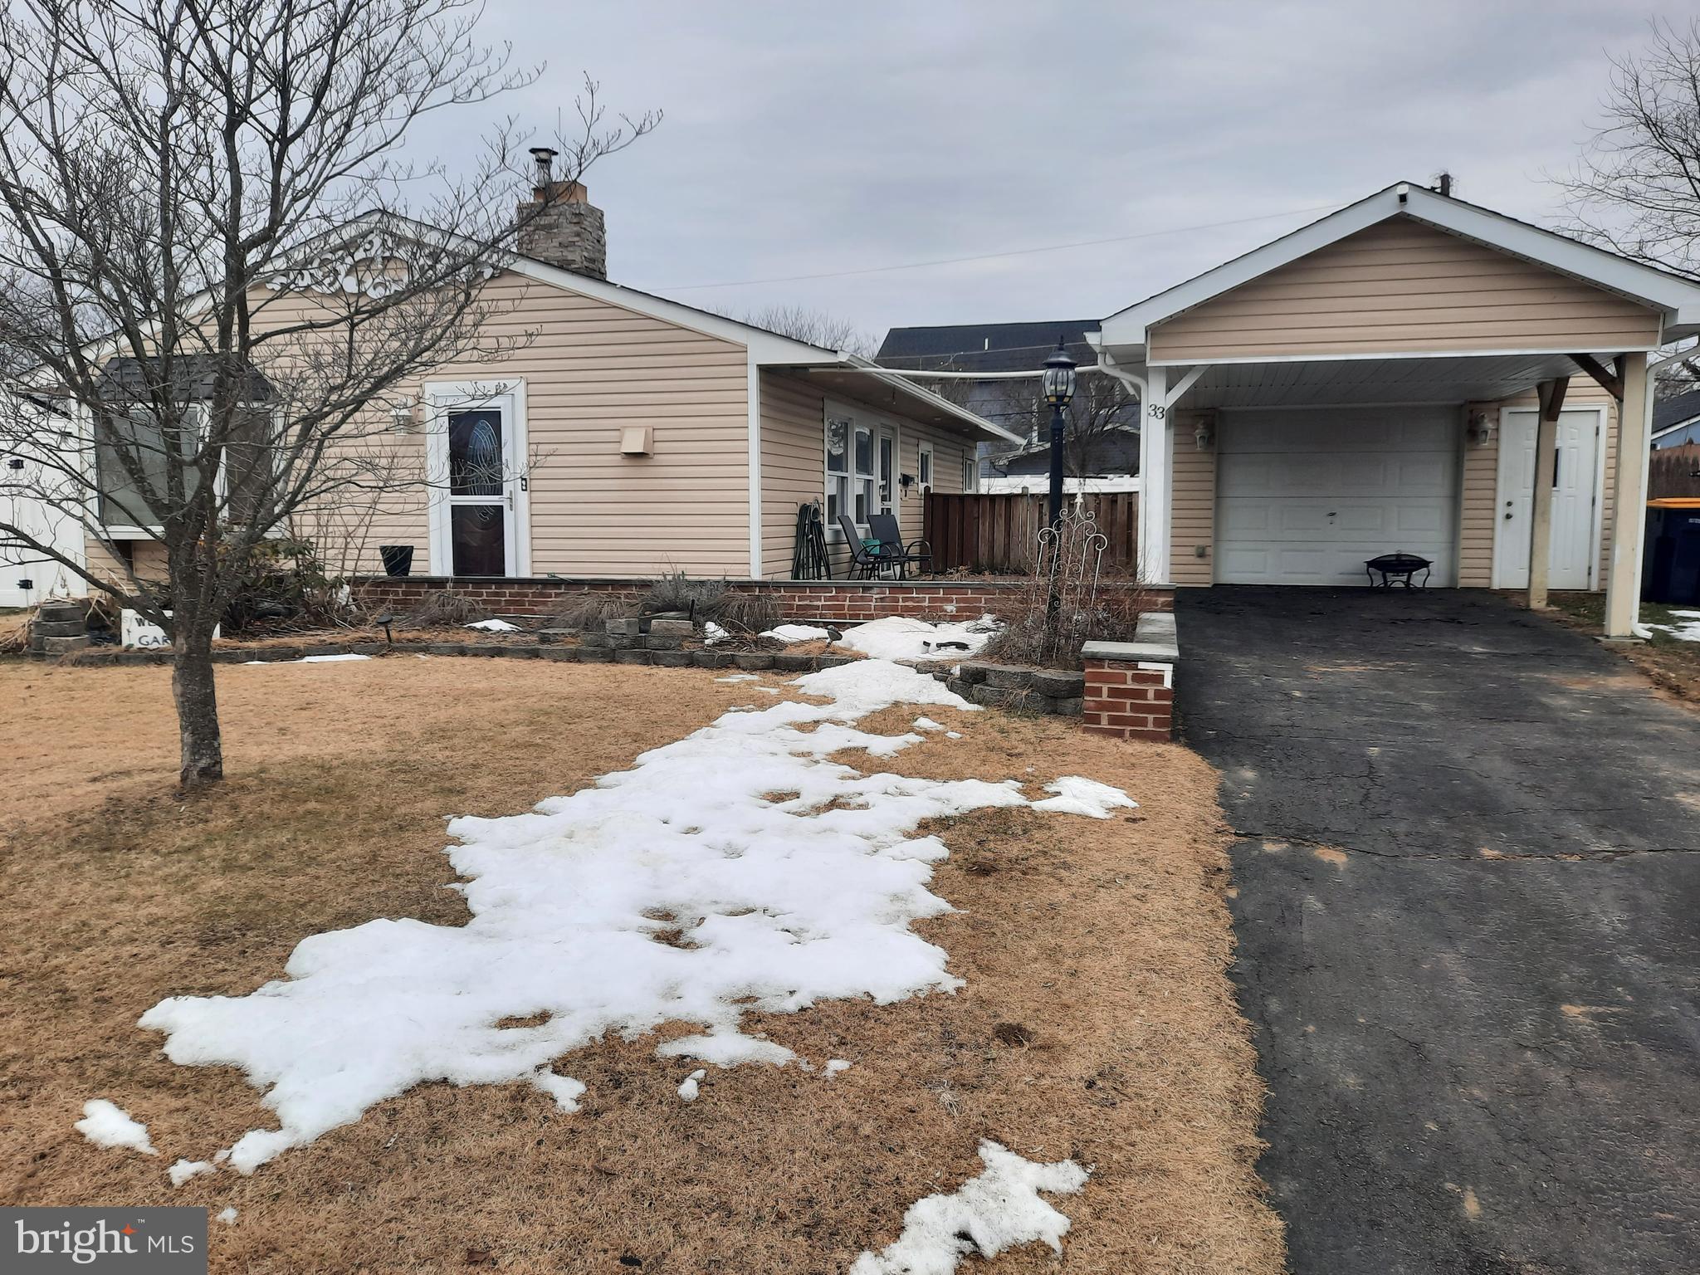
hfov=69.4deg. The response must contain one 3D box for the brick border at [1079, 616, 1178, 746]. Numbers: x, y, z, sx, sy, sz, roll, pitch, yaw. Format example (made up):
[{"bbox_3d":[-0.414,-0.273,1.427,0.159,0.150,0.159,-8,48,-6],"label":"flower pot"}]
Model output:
[{"bbox_3d":[1.649,0.174,7.116,0.460,0.440,2.400,1,6,14],"label":"brick border"}]

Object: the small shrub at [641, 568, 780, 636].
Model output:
[{"bbox_3d":[-1.034,-0.262,9.156,1.020,0.450,0.750,1,6,14],"label":"small shrub"}]

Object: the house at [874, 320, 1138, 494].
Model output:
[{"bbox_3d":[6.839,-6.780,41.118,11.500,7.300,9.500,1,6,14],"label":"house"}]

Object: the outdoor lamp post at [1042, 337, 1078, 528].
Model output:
[{"bbox_3d":[1.298,-0.907,7.665,0.230,1.880,0.230,1,6,14],"label":"outdoor lamp post"}]

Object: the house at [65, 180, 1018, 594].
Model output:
[{"bbox_3d":[-2.759,-3.196,18.992,9.200,4.300,14.200,1,6,14],"label":"house"}]

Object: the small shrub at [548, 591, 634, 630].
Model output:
[{"bbox_3d":[-1.954,-0.210,9.396,0.650,0.310,0.600,1,6,14],"label":"small shrub"}]

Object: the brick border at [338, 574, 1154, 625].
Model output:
[{"bbox_3d":[-0.946,-0.310,9.824,6.850,0.340,0.300,1,6,14],"label":"brick border"}]

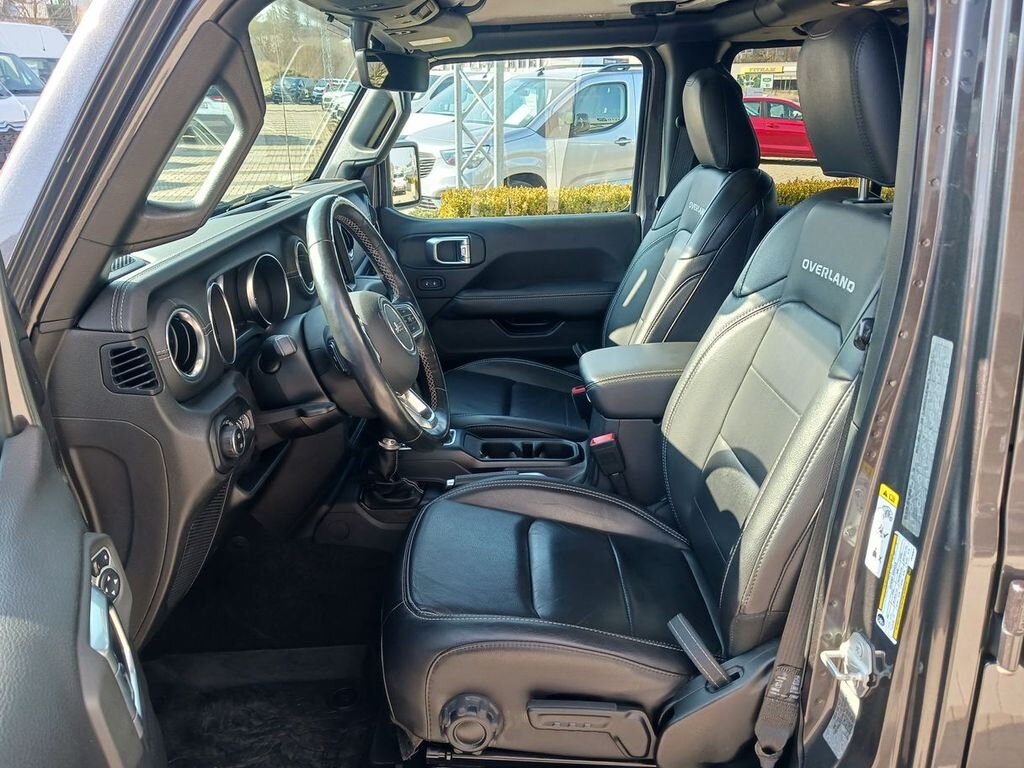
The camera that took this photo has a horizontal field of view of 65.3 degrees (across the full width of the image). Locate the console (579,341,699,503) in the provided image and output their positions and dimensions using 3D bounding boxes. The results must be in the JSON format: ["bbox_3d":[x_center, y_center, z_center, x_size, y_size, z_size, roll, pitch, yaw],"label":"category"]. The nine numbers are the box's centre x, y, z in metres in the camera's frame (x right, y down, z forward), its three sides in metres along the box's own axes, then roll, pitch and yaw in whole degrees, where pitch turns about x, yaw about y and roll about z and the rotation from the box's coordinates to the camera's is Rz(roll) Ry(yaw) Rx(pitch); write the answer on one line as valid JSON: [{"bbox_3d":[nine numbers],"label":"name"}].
[{"bbox_3d":[0.280,0.081,1.560,0.320,0.290,0.200,0,20,1],"label":"console"}]

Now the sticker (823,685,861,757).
[{"bbox_3d":[0.370,0.378,0.900,0.004,0.080,0.036,5,18,-13],"label":"sticker"}]

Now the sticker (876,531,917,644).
[{"bbox_3d":[0.392,0.208,0.814,0.004,0.108,0.042,0,18,-8],"label":"sticker"}]

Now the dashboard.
[{"bbox_3d":[-0.485,-0.123,1.504,0.330,0.430,1.400,0,20,1],"label":"dashboard"}]

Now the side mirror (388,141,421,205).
[{"bbox_3d":[-0.343,-0.609,2.322,0.100,0.190,0.190,6,21,15],"label":"side mirror"}]

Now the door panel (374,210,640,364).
[{"bbox_3d":[-0.069,-0.216,2.184,0.820,0.540,0.110,0,20,1],"label":"door panel"}]

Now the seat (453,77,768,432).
[{"bbox_3d":[0.173,-0.223,1.845,0.730,0.950,0.530,0,20,1],"label":"seat"}]

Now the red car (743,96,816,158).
[{"bbox_3d":[5.955,-5.964,18.808,4.250,1.487,1.780,5,21,14],"label":"red car"}]

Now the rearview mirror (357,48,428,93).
[{"bbox_3d":[-0.195,-0.528,1.345,0.040,0.068,0.240,7,21,17],"label":"rearview mirror"}]

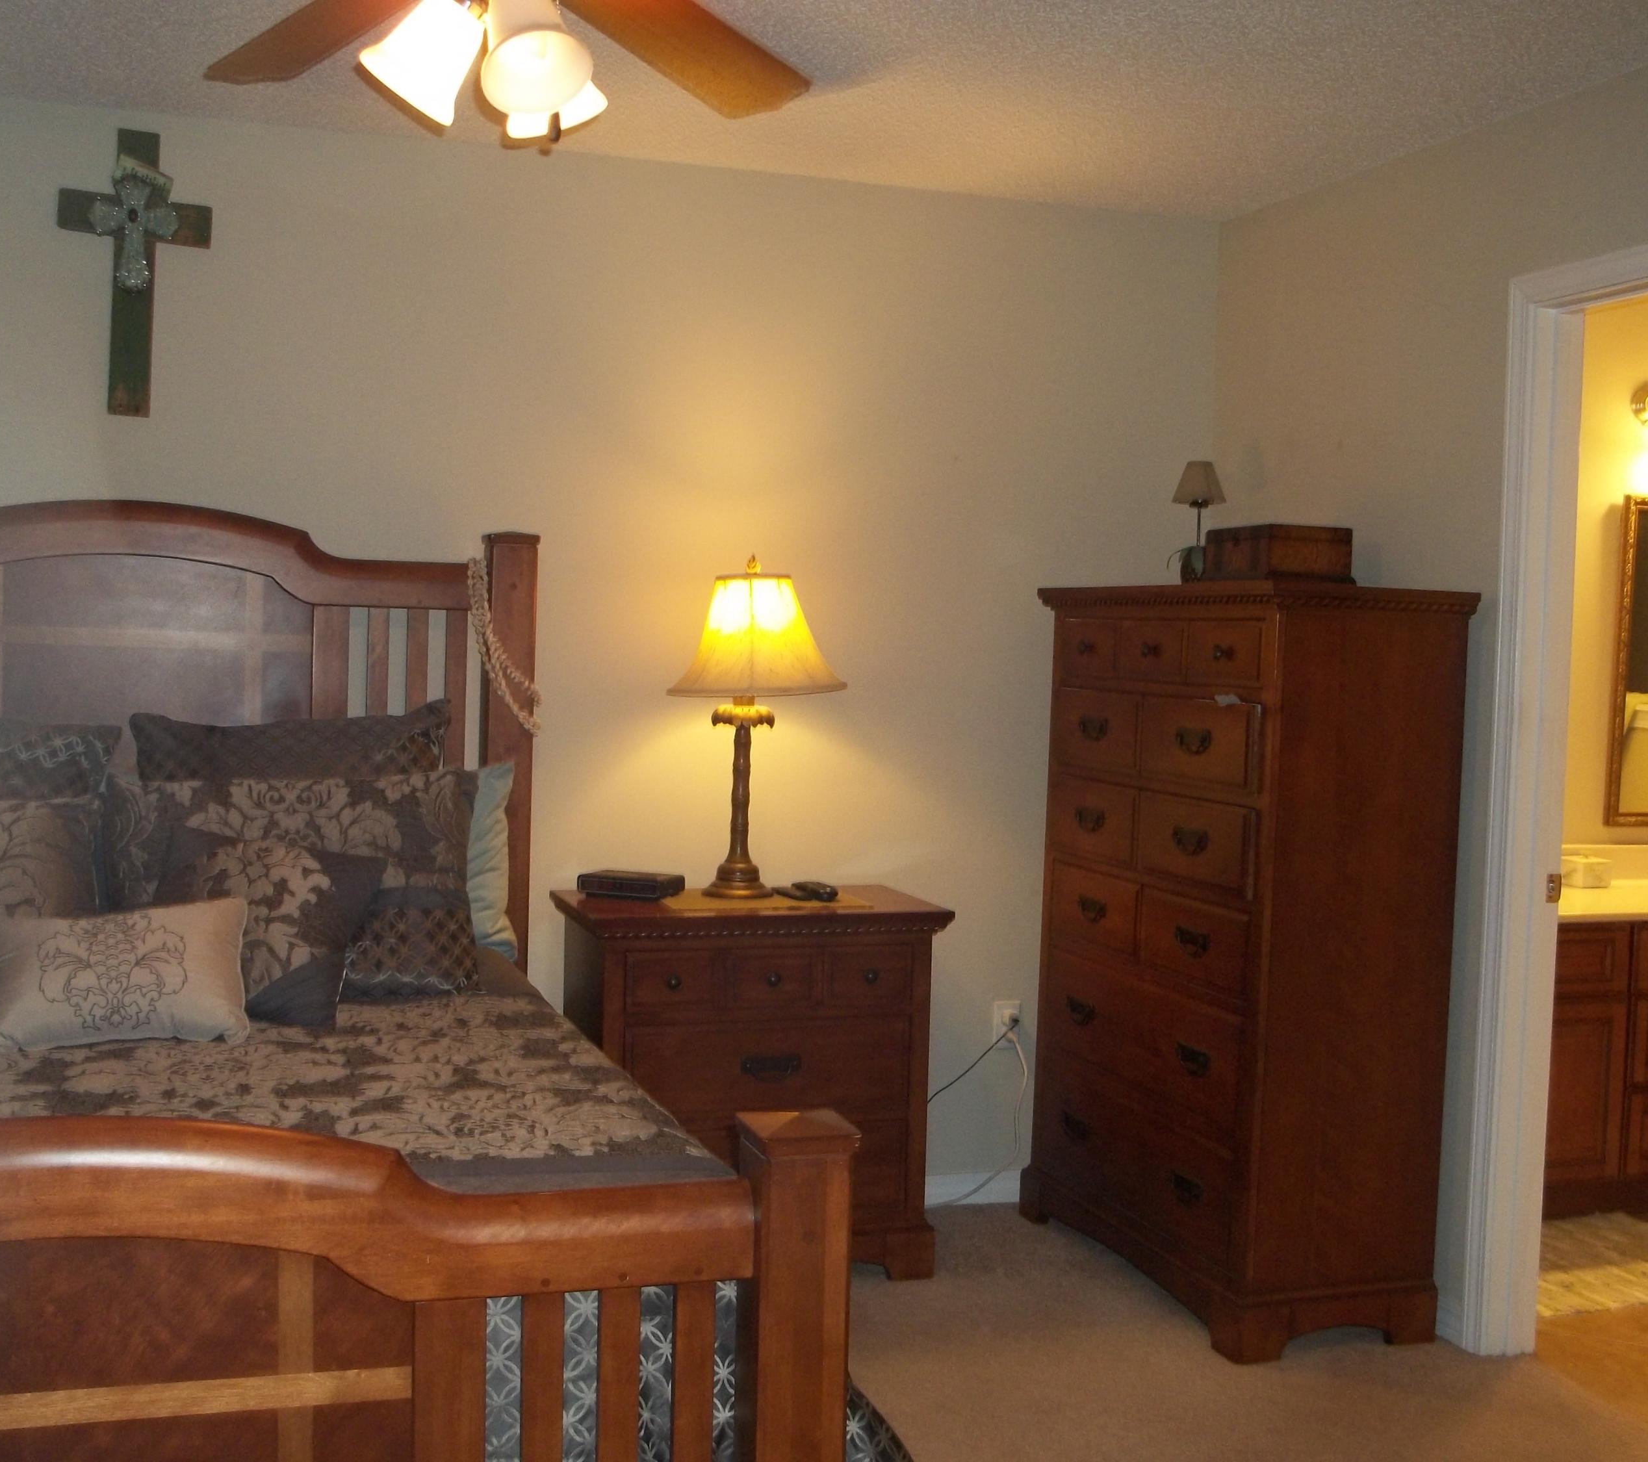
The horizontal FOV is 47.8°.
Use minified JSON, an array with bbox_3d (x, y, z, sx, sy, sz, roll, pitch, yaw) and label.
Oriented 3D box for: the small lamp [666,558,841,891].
[{"bbox_3d":[-0.171,-0.006,4.090,0.390,0.745,0.390,0,4,-19],"label":"small lamp"}]

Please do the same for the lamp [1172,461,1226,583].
[{"bbox_3d":[0.827,-0.454,4.118,0.125,0.285,0.125,0,4,-19],"label":"lamp"}]

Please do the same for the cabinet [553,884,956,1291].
[{"bbox_3d":[-0.168,0.771,4.064,0.782,0.804,0.430,0,4,-19],"label":"cabinet"}]

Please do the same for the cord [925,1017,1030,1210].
[{"bbox_3d":[0.374,0.927,4.490,0.270,0.470,0.060,0,4,-19],"label":"cord"}]

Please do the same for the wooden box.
[{"bbox_3d":[0.947,-0.358,3.885,0.210,0.127,0.265,0,4,-19],"label":"wooden box"}]

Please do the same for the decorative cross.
[{"bbox_3d":[-1.405,-0.930,3.788,0.290,0.575,0.035,3,3,-19],"label":"decorative cross"}]

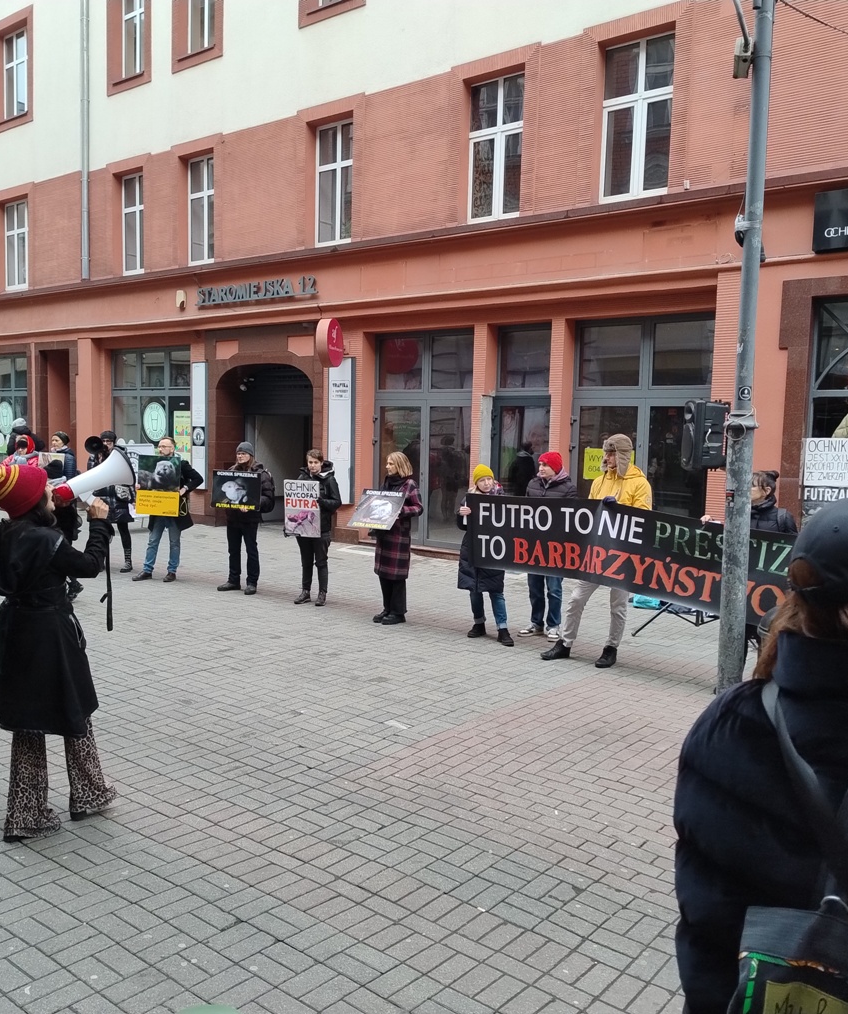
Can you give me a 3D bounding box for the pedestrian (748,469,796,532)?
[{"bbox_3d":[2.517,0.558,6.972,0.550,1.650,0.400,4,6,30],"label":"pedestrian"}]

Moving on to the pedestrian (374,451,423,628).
[{"bbox_3d":[-0.263,0.297,9.157,0.370,1.675,0.470,-3,6,-40],"label":"pedestrian"}]

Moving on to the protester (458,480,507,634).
[{"bbox_3d":[0.546,0.415,8.449,0.500,1.600,0.380,3,5,14],"label":"protester"}]

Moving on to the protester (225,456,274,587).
[{"bbox_3d":[-2.023,0.106,10.657,0.550,1.700,0.450,4,6,30],"label":"protester"}]

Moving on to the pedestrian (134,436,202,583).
[{"bbox_3d":[-3.133,0.012,11.436,0.660,1.731,0.450,4,5,27],"label":"pedestrian"}]

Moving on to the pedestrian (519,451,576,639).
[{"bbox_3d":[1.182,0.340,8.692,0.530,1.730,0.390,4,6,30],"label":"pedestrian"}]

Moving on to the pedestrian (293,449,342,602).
[{"bbox_3d":[-1.149,0.212,10.062,0.470,1.656,0.340,3,5,20],"label":"pedestrian"}]

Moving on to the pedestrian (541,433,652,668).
[{"bbox_3d":[1.482,0.338,7.899,0.680,1.890,0.550,5,6,37],"label":"pedestrian"}]

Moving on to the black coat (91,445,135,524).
[{"bbox_3d":[-3.956,-0.275,11.900,0.570,0.980,0.380,3,5,14],"label":"black coat"}]

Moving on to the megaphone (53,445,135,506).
[{"bbox_3d":[-1.544,-0.102,4.386,0.385,0.240,0.210,-27,20,-29],"label":"megaphone"}]

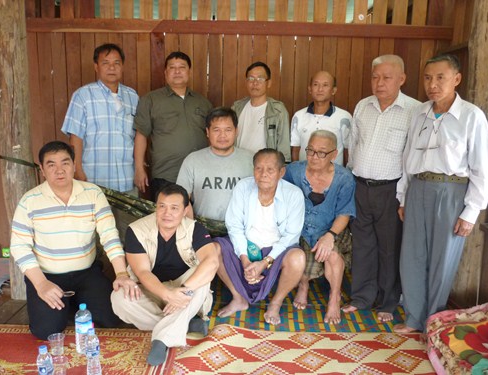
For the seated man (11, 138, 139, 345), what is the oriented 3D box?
[{"bbox_3d":[-1.004,0.269,2.858,0.640,1.080,0.640,-2,10,-18],"label":"seated man"}]

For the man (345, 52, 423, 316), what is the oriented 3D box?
[{"bbox_3d":[0.840,0.001,3.011,0.500,1.610,0.320,6,11,28],"label":"man"}]

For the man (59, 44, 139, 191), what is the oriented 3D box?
[{"bbox_3d":[-0.958,-0.128,3.348,0.530,1.700,0.300,-3,10,-20],"label":"man"}]

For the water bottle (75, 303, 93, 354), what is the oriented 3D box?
[{"bbox_3d":[-0.851,0.745,2.523,0.088,0.260,0.088,1,10,0],"label":"water bottle"}]

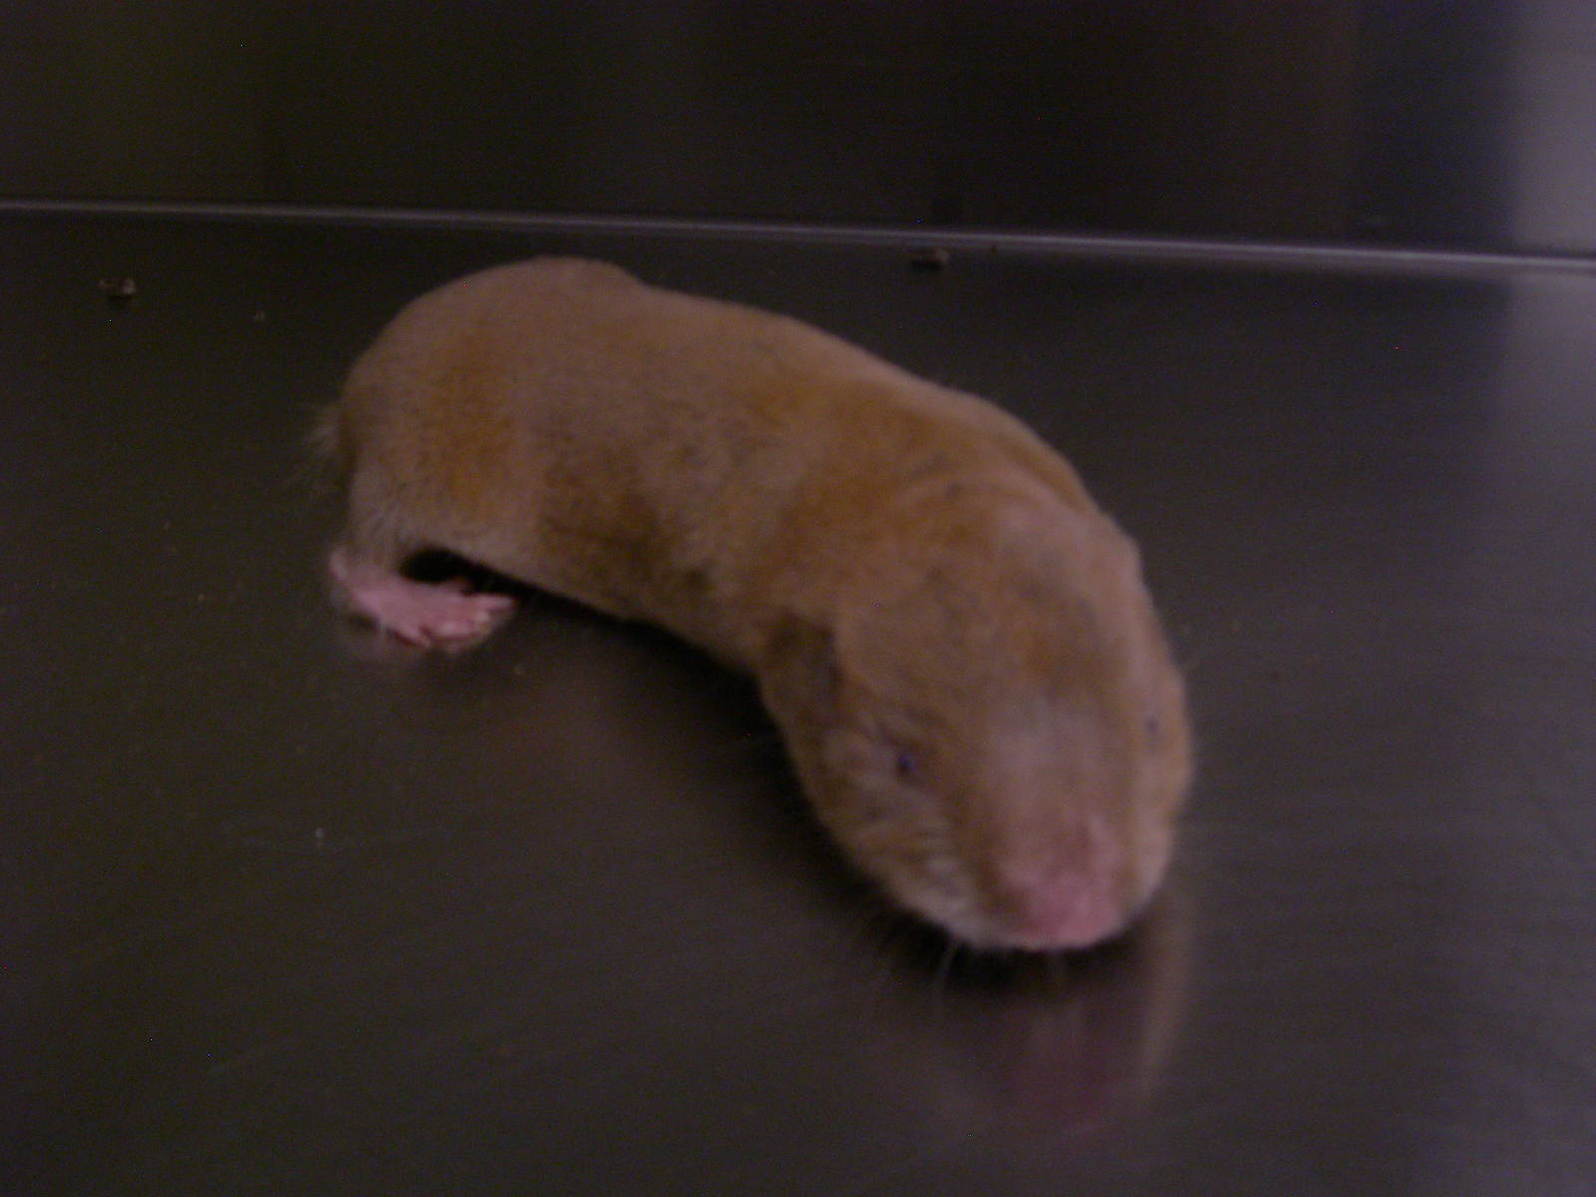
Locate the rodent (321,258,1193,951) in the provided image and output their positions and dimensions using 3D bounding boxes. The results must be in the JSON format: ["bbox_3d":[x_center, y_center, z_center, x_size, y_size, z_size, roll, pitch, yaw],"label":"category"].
[{"bbox_3d":[-0.006,-0.008,0.241,0.053,0.037,0.117,-20,36,-32],"label":"rodent"}]

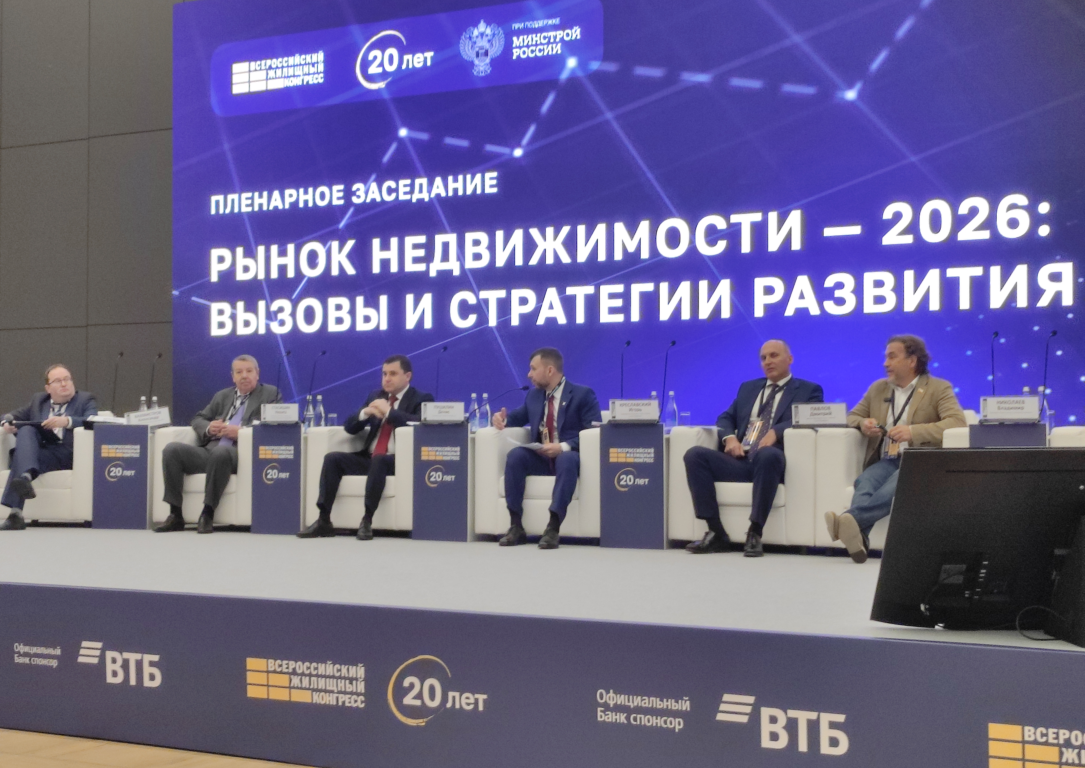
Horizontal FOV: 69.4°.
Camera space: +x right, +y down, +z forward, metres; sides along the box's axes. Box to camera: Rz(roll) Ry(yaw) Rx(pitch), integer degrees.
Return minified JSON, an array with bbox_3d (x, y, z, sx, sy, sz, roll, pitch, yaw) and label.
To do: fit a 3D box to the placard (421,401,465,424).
[{"bbox_3d":[-0.603,0.175,4.760,0.281,0.127,0.091,-1,-2,15],"label":"placard"}]

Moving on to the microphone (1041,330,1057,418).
[{"bbox_3d":[2.719,-0.043,4.209,0.100,0.490,0.050,0,-1,-2],"label":"microphone"}]

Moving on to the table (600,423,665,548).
[{"bbox_3d":[0.579,0.606,4.798,0.380,0.732,0.420,-1,-1,15],"label":"table"}]

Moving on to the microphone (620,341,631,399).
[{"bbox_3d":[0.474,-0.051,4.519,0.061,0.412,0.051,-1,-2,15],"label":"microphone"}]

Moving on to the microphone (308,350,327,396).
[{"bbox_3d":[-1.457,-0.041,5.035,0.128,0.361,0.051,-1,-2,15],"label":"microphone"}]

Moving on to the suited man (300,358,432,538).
[{"bbox_3d":[-1.142,0.392,5.336,0.703,1.212,0.730,-1,-2,20],"label":"suited man"}]

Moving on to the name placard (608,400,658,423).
[{"bbox_3d":[0.552,0.165,4.686,0.297,0.140,0.080,-1,-1,15],"label":"name placard"}]

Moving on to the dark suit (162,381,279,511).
[{"bbox_3d":[-2.157,0.399,5.359,0.597,0.830,0.709,-1,-2,15],"label":"dark suit"}]

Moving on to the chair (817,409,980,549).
[{"bbox_3d":[1.958,0.526,4.433,0.800,0.769,0.800,-1,-2,20],"label":"chair"}]

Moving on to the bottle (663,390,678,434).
[{"bbox_3d":[0.790,0.177,4.794,0.070,0.262,0.070,-1,-1,15],"label":"bottle"}]

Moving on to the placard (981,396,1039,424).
[{"bbox_3d":[2.488,0.138,4.177,0.290,0.140,0.080,-1,-2,18],"label":"placard"}]

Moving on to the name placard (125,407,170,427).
[{"bbox_3d":[-2.818,0.239,5.598,0.290,0.135,0.080,-9,0,-7],"label":"name placard"}]

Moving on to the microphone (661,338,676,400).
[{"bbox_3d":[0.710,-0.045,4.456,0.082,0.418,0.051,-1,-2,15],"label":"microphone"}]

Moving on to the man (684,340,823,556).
[{"bbox_3d":[1.227,0.329,4.455,0.749,1.180,0.769,-1,-2,22],"label":"man"}]

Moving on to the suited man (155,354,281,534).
[{"bbox_3d":[-2.277,0.397,5.611,0.718,1.232,0.739,-1,-1,7],"label":"suited man"}]

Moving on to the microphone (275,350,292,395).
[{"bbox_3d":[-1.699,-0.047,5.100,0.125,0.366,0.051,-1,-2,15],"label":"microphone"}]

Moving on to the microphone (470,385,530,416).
[{"bbox_3d":[-0.273,0.132,5.013,0.420,0.235,0.060,0,-1,2],"label":"microphone"}]

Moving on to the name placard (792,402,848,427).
[{"bbox_3d":[1.493,0.164,4.210,0.287,0.130,0.091,-1,-2,15],"label":"name placard"}]

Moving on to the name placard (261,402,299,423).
[{"bbox_3d":[-1.762,0.196,5.295,0.290,0.135,0.080,-1,-1,15],"label":"name placard"}]

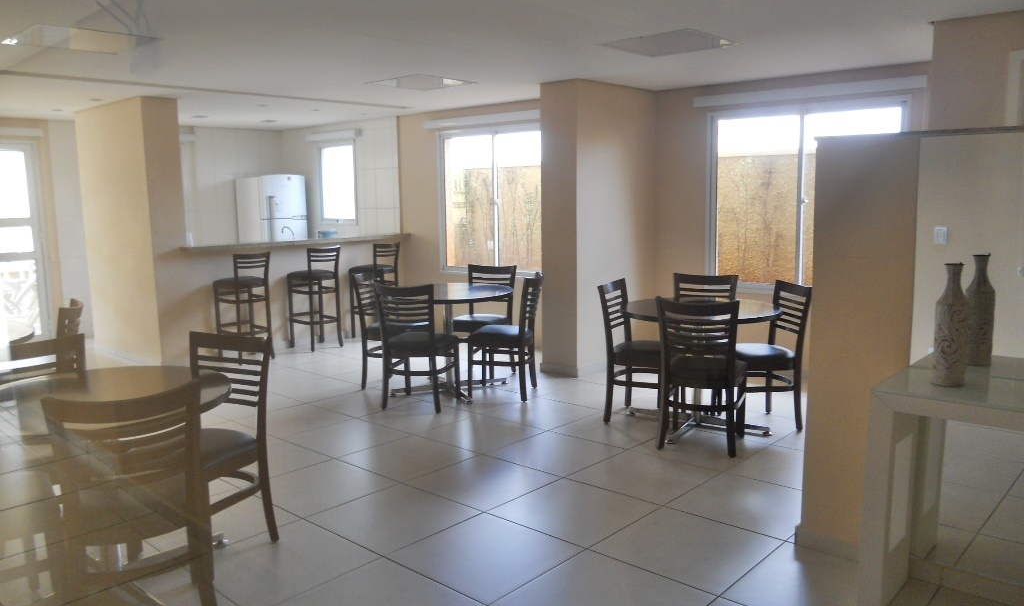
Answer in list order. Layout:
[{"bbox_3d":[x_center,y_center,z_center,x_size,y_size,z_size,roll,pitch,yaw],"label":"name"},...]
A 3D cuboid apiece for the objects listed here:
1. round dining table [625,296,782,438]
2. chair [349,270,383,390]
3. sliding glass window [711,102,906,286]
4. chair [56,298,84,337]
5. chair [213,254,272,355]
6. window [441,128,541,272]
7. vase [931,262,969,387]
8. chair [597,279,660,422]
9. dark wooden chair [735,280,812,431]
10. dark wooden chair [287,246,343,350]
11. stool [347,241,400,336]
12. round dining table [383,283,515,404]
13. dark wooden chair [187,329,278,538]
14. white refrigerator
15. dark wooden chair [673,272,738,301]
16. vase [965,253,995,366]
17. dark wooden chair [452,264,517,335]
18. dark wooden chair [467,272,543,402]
[{"bbox_3d":[1.182,0.396,5.093,1.000,0.750,1.000,-1,8,0],"label":"round dining table"},{"bbox_3d":[-0.914,0.203,6.173,0.525,0.888,0.455,2,9,21],"label":"chair"},{"bbox_3d":[2.212,-0.775,6.147,1.530,1.450,0.100,6,11,42],"label":"sliding glass window"},{"bbox_3d":[-2.749,0.454,4.592,0.525,0.888,0.455,-4,9,-20],"label":"chair"},{"bbox_3d":[-2.471,0.030,7.369,0.435,0.995,0.385,6,11,41],"label":"chair"},{"bbox_3d":[-0.154,-1.017,8.098,1.600,1.490,0.100,6,11,42],"label":"window"},{"bbox_3d":[1.537,0.072,2.796,0.110,0.430,0.110,6,11,42],"label":"vase"},{"bbox_3d":[0.844,0.316,5.197,0.525,0.888,0.455,4,9,28],"label":"chair"},{"bbox_3d":[1.575,0.333,5.102,0.490,0.900,0.445,-2,8,-9],"label":"dark wooden chair"},{"bbox_3d":[-1.950,-0.057,7.913,0.435,0.995,0.385,6,11,42],"label":"dark wooden chair"},{"bbox_3d":[-1.435,-0.135,8.390,0.435,0.995,0.385,5,10,37],"label":"stool"},{"bbox_3d":[-0.478,0.278,6.092,1.000,0.750,1.000,-1,8,0],"label":"round dining table"},{"bbox_3d":[-1.292,0.609,3.352,0.455,0.888,0.525,3,9,25],"label":"dark wooden chair"},{"bbox_3d":[-3.013,-0.737,10.197,0.660,1.730,0.610,6,11,42],"label":"white refrigerator"},{"bbox_3d":[1.272,0.267,5.496,0.455,0.888,0.525,3,9,28],"label":"dark wooden chair"},{"bbox_3d":[1.775,0.026,3.029,0.118,0.414,0.118,6,11,42],"label":"vase"},{"bbox_3d":[-0.252,0.157,6.549,0.445,0.900,0.490,3,9,25],"label":"dark wooden chair"},{"bbox_3d":[-0.052,0.238,5.960,0.490,0.900,0.445,1,8,14],"label":"dark wooden chair"}]

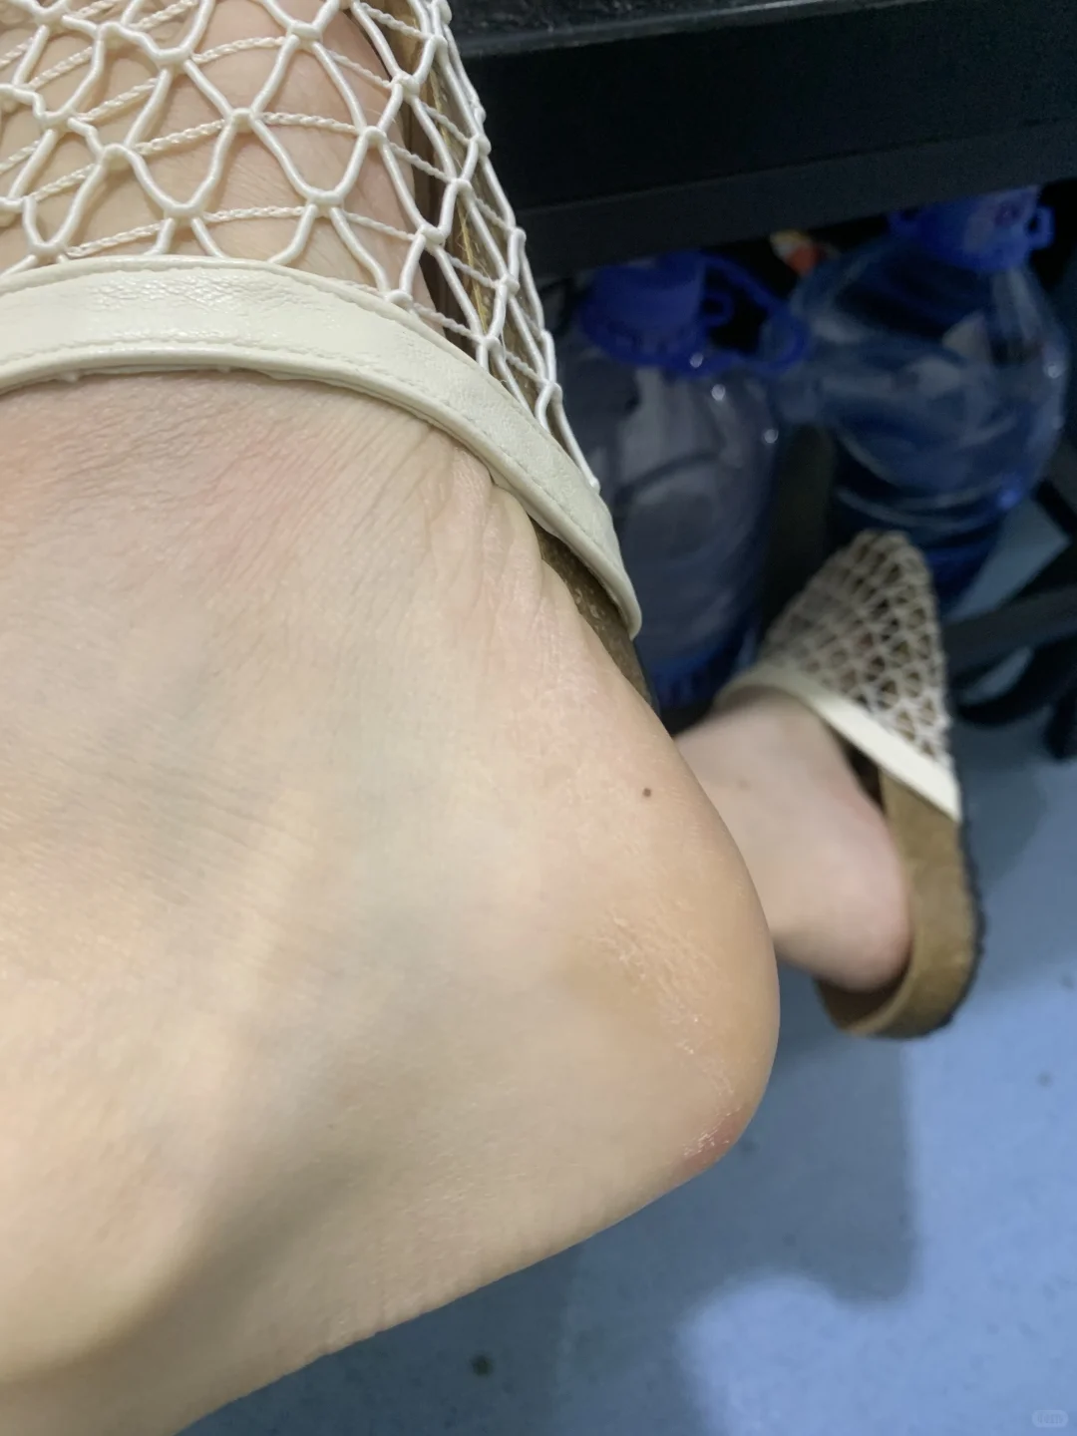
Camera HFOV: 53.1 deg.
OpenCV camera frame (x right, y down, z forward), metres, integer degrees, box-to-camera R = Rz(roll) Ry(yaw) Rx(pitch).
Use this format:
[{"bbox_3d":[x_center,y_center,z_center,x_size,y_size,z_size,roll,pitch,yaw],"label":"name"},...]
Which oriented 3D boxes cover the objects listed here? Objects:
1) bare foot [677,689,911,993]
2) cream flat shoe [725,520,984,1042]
[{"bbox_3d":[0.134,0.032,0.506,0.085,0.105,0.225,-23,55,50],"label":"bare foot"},{"bbox_3d":[0.155,0.024,0.528,0.096,0.085,0.260,-23,55,50],"label":"cream flat shoe"}]

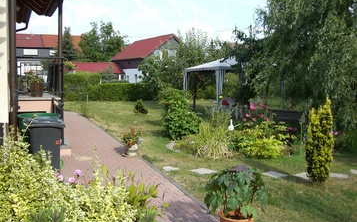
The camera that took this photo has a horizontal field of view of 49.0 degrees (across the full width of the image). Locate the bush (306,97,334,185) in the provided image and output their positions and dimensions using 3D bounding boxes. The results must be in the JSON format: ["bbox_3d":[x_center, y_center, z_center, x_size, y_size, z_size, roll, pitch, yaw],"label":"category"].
[{"bbox_3d":[2.202,0.454,6.032,0.430,1.300,0.420,0,5,0],"label":"bush"}]

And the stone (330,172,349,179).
[{"bbox_3d":[3.114,1.275,7.628,0.370,0.050,0.360,3,5,10],"label":"stone"}]

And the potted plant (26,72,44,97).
[{"bbox_3d":[-3.721,-0.690,10.200,0.460,0.660,0.440,2,5,0],"label":"potted plant"}]

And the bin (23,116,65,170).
[{"bbox_3d":[-1.899,0.609,5.644,0.500,0.970,0.560,-1,5,-21],"label":"bin"}]

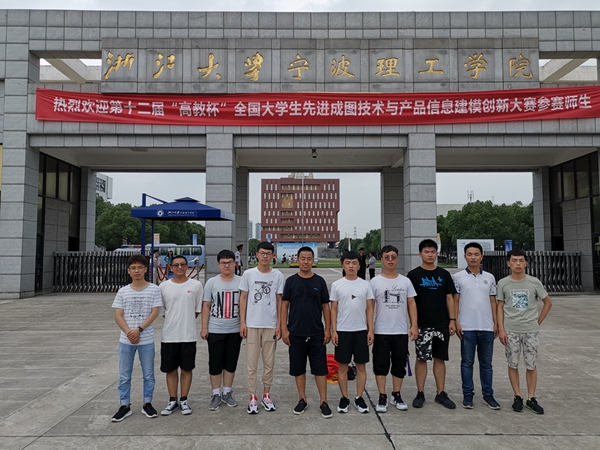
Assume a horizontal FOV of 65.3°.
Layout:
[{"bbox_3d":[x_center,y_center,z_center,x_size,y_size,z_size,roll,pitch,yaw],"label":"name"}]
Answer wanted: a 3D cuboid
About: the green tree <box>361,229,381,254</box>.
[{"bbox_3d":[15.009,4.259,94.925,5.800,7.000,5.800,0,-4,0],"label":"green tree"}]

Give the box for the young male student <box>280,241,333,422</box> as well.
[{"bbox_3d":[0.073,1.092,4.934,0.534,1.719,0.330,0,-3,0],"label":"young male student"}]

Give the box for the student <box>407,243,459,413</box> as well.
[{"bbox_3d":[1.493,1.084,5.294,0.548,1.840,0.360,0,-4,5],"label":"student"}]

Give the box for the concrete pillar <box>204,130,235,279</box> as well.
[{"bbox_3d":[-2.912,-0.319,17.338,0.940,6.004,0.960,0,-4,0],"label":"concrete pillar"}]

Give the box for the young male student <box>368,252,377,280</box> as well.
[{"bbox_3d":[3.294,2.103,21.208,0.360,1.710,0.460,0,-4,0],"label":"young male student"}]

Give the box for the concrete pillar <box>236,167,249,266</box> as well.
[{"bbox_3d":[-2.916,0.154,22.085,0.940,5.686,0.920,0,-4,0],"label":"concrete pillar"}]

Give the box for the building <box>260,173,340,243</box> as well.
[{"bbox_3d":[0.355,-3.088,218.601,34.737,36.039,26.000,0,-3,0],"label":"building"}]

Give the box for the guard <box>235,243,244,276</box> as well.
[{"bbox_3d":[-2.241,1.622,17.317,0.380,1.800,0.500,0,-4,-6],"label":"guard"}]

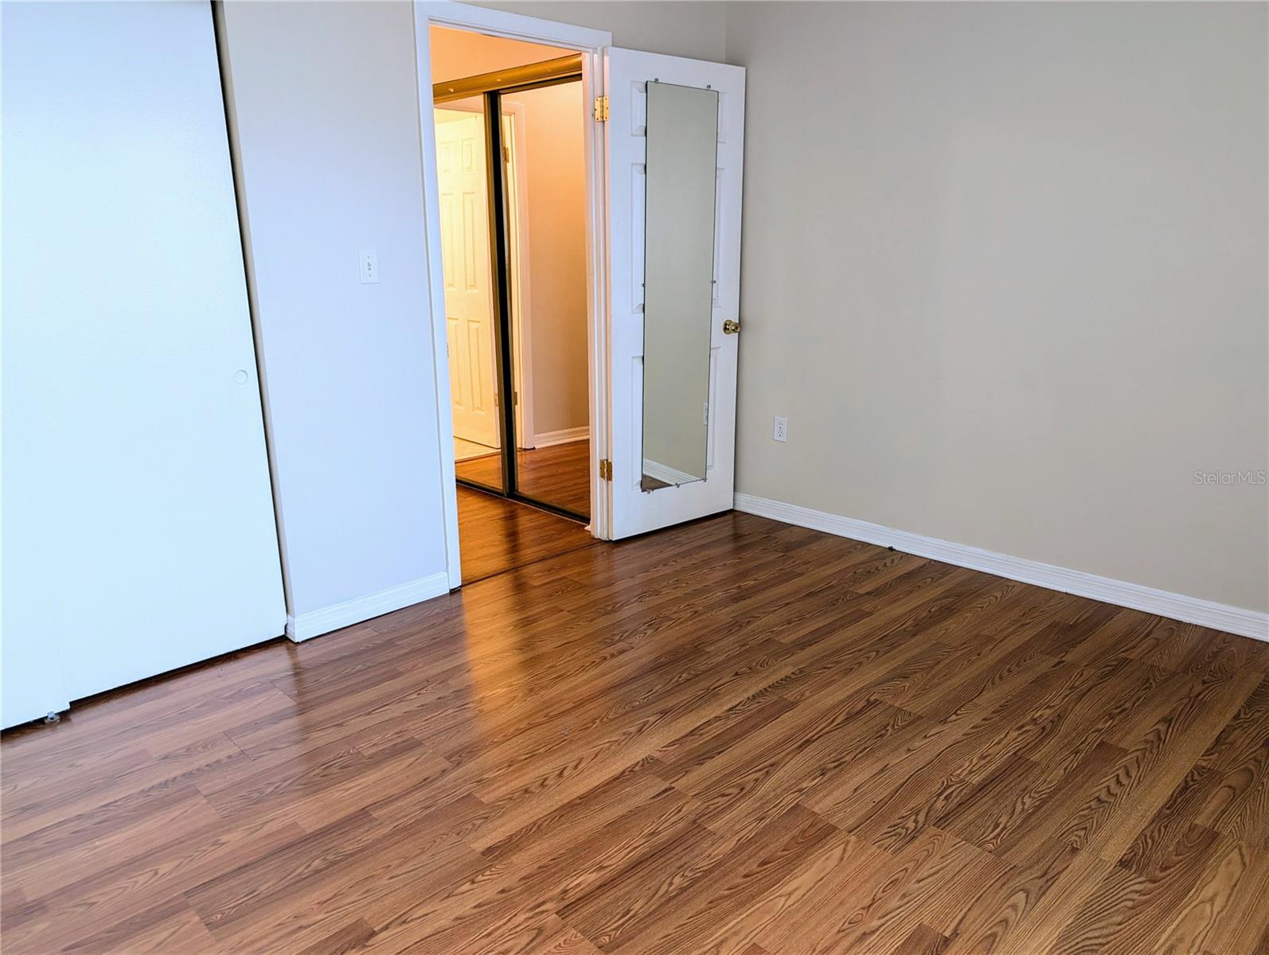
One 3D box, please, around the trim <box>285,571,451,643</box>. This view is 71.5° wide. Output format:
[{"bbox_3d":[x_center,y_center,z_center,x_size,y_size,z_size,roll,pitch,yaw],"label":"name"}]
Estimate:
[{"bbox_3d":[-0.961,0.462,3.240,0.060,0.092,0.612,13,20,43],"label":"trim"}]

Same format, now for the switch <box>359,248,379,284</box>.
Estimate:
[{"bbox_3d":[-0.895,-0.712,2.976,0.016,0.115,0.071,13,20,43],"label":"switch"}]

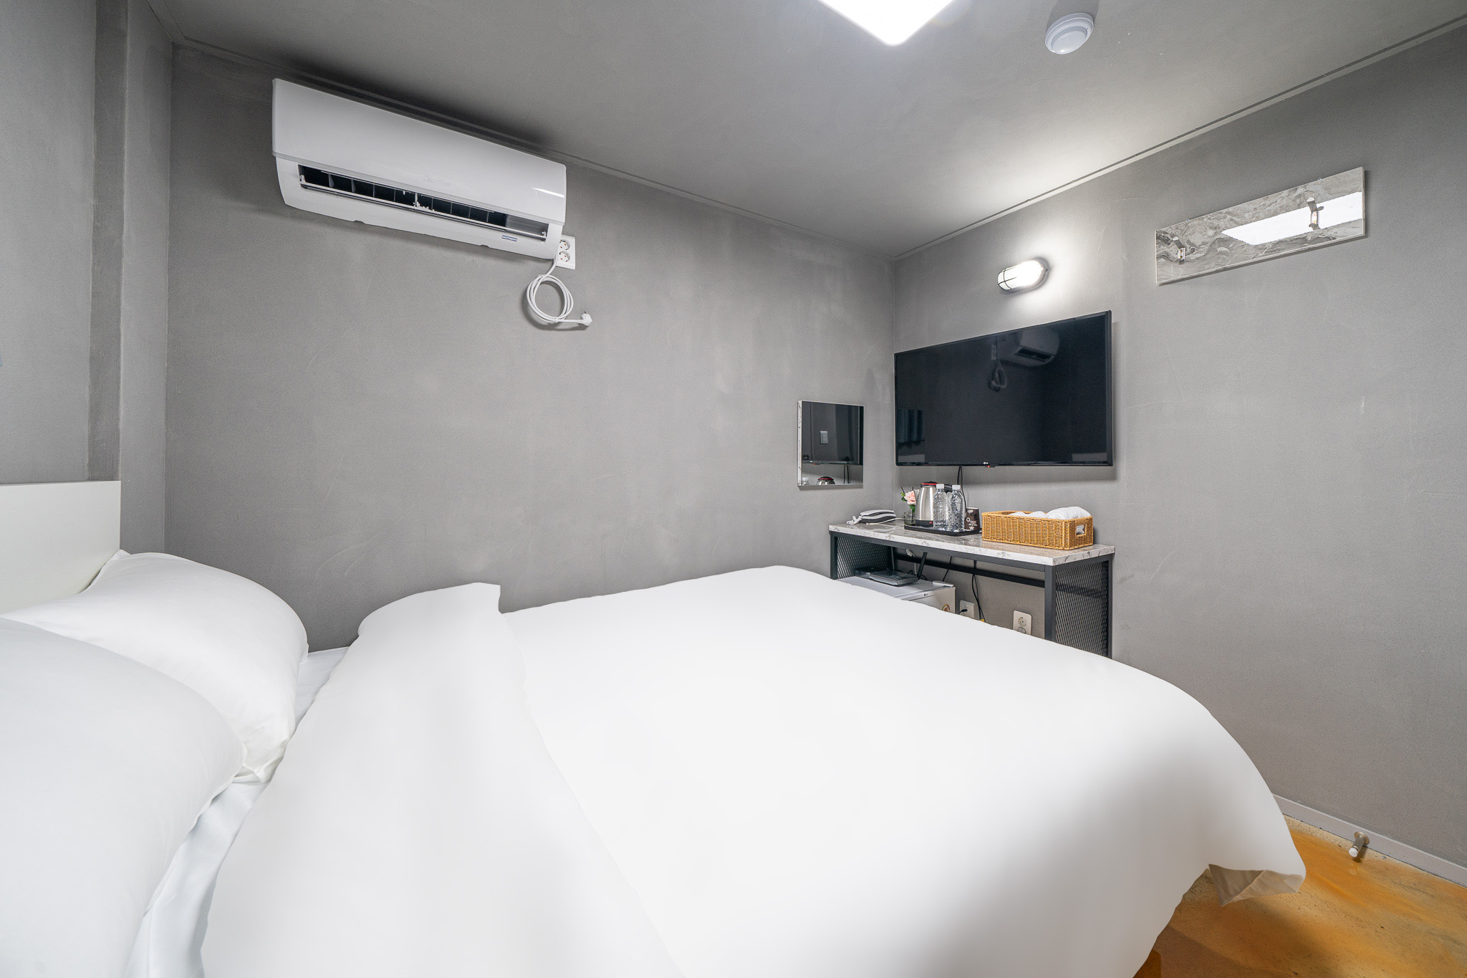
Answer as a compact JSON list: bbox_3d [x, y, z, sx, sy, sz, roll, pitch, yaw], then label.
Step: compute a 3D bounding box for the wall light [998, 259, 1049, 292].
[{"bbox_3d":[1.229,-0.913,2.100,0.090,0.108,0.194,-1,2,-34],"label":"wall light"}]

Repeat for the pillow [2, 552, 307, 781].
[{"bbox_3d":[-1.050,0.300,0.910,0.440,0.200,0.620,42,-20,-28],"label":"pillow"}]

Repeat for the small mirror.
[{"bbox_3d":[0.500,-0.218,2.471,0.400,0.415,0.030,-1,2,-30],"label":"small mirror"}]

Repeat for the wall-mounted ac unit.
[{"bbox_3d":[-0.916,-0.926,1.522,0.725,0.270,0.200,-1,2,-30],"label":"wall-mounted ac unit"}]

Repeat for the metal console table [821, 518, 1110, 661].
[{"bbox_3d":[0.967,0.596,2.167,0.499,0.783,1.014,-1,2,-34],"label":"metal console table"}]

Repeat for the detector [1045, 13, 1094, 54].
[{"bbox_3d":[0.908,-1.220,1.323,0.107,0.034,0.107,0,2,0],"label":"detector"}]

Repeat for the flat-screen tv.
[{"bbox_3d":[1.155,-0.396,2.225,0.060,0.570,0.952,-1,2,-34],"label":"flat-screen tv"}]

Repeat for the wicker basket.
[{"bbox_3d":[1.231,0.161,1.981,0.253,0.112,0.309,-1,2,-34],"label":"wicker basket"}]

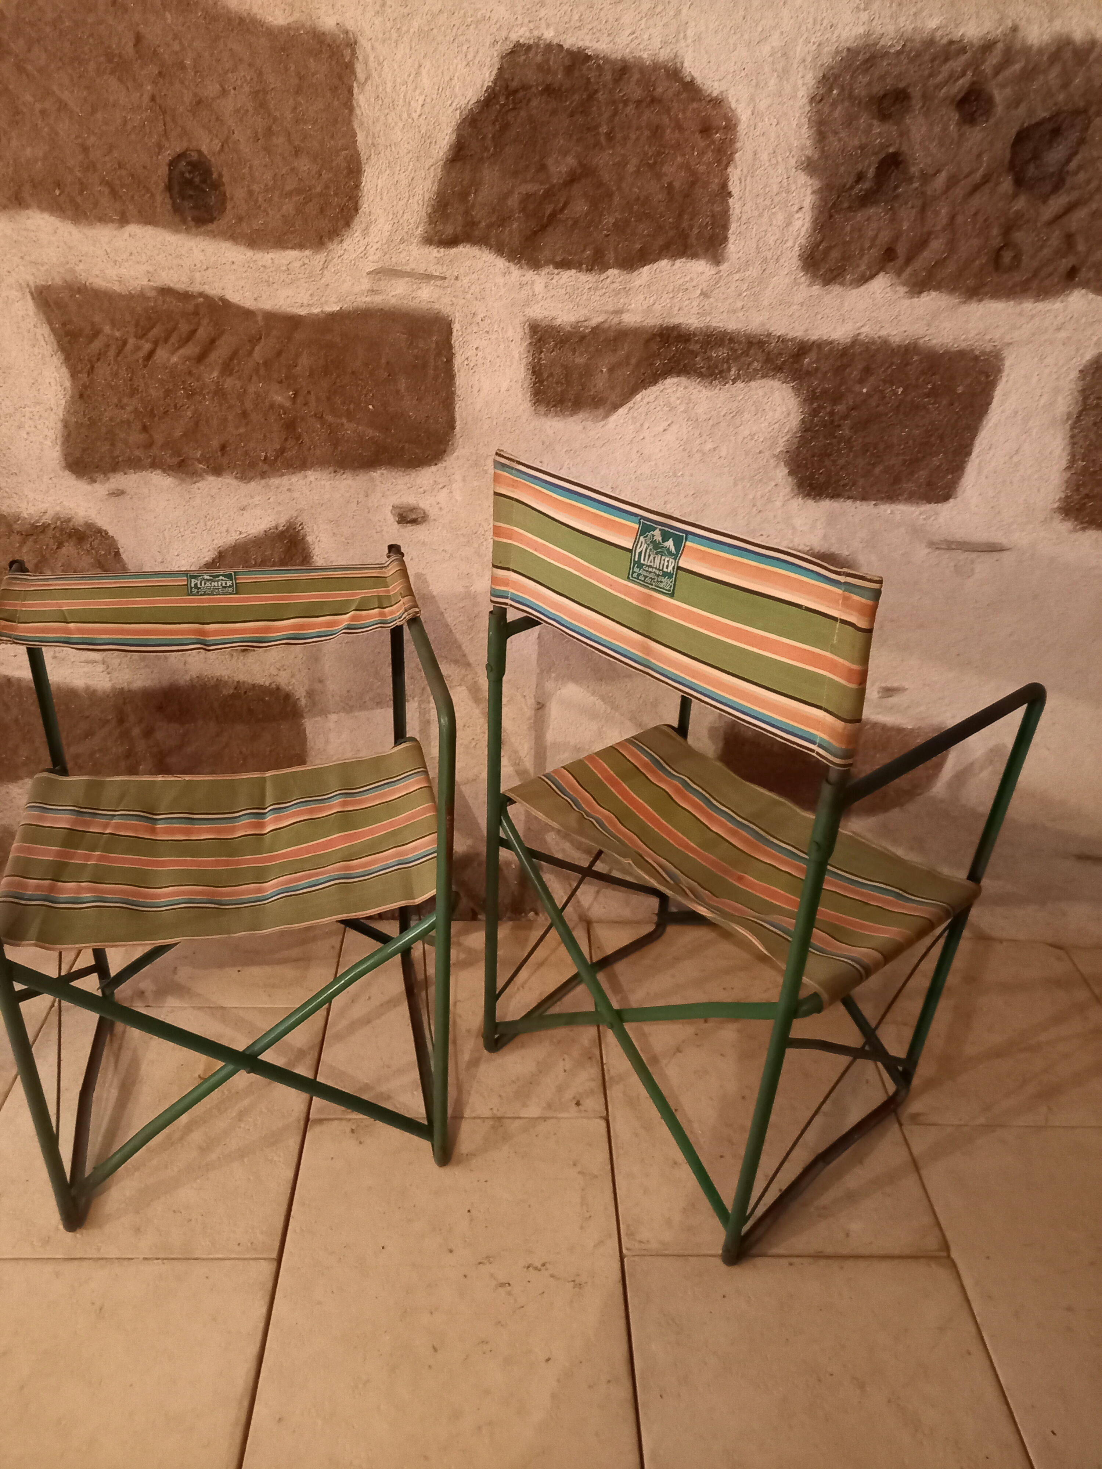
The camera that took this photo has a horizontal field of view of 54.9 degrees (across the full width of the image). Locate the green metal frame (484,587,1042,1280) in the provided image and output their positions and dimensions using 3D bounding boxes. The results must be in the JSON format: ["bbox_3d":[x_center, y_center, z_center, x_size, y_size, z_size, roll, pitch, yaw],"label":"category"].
[{"bbox_3d":[0.220,0.133,1.258,0.397,0.770,0.449,-24,41,-37],"label":"green metal frame"}]

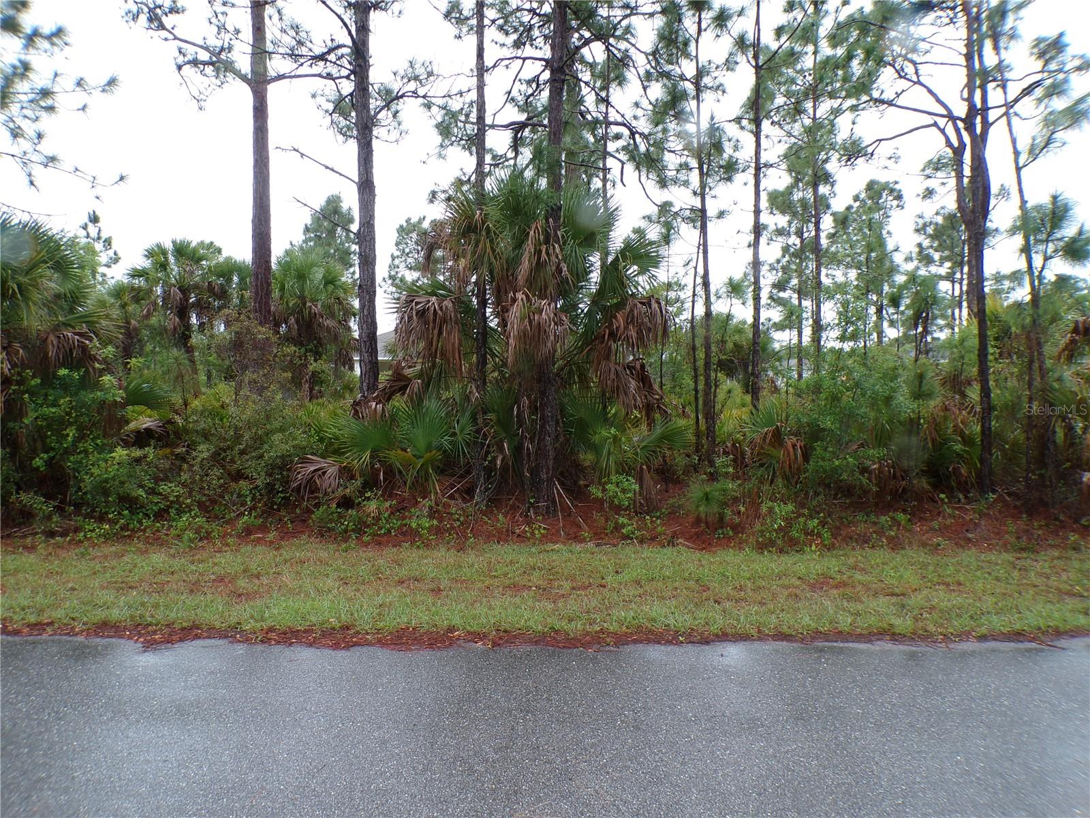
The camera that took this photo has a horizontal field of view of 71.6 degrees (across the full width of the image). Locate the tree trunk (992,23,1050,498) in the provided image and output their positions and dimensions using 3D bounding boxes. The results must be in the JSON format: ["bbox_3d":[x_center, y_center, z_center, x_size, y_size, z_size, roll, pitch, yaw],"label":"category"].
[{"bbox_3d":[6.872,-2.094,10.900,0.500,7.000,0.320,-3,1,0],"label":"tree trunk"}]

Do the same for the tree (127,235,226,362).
[{"bbox_3d":[-11.182,-2.941,23.000,3.000,5.800,3.000,0,1,0],"label":"tree"}]

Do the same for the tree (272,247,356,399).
[{"bbox_3d":[-6.412,-1.881,21.000,2.400,5.300,2.400,0,1,0],"label":"tree"}]

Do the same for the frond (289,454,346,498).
[{"bbox_3d":[-3.069,0.914,10.200,0.760,0.600,0.600,0,1,0],"label":"frond"}]

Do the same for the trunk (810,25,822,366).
[{"bbox_3d":[7.895,-5.565,22.000,0.280,11.800,0.260,0,1,0],"label":"trunk"}]

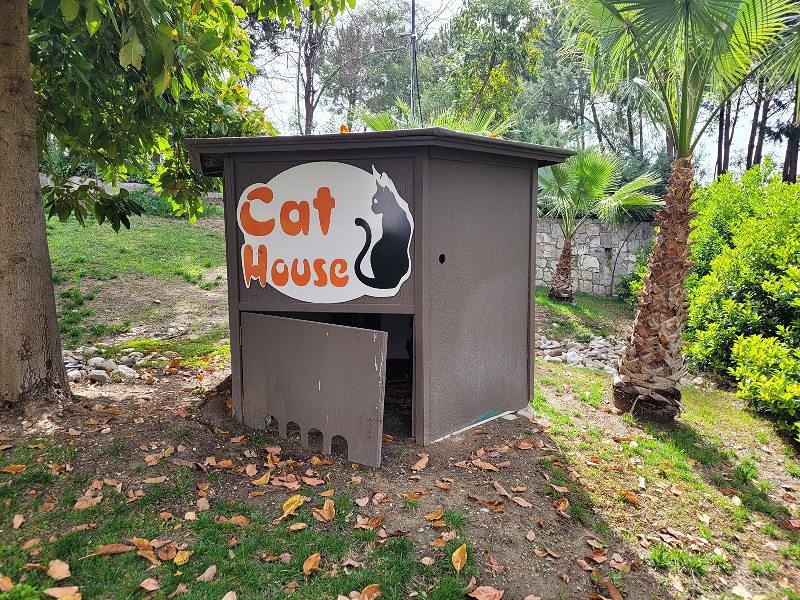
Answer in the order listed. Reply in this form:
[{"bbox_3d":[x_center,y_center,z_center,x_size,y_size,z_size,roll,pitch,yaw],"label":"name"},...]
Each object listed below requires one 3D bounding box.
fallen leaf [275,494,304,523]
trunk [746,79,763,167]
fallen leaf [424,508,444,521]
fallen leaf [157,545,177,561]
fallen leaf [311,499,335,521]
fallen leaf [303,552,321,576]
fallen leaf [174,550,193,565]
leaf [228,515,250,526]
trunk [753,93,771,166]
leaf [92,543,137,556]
[{"bbox_3d":[-0.575,1.085,3.126,0.085,0.045,0.206,4,27,38],"label":"fallen leaf"},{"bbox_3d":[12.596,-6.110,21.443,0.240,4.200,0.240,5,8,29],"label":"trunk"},{"bbox_3d":[0.183,1.140,3.194,0.105,0.030,0.060,-3,7,-25],"label":"fallen leaf"},{"bbox_3d":[-1.093,1.182,2.812,0.080,0.040,0.080,0,6,0],"label":"fallen leaf"},{"bbox_3d":[-0.402,1.120,3.197,0.120,0.075,0.110,0,6,0],"label":"fallen leaf"},{"bbox_3d":[-0.394,1.178,2.675,0.080,0.070,0.085,0,6,0],"label":"fallen leaf"},{"bbox_3d":[-0.909,1.081,2.523,0.058,0.030,0.074,9,11,38],"label":"fallen leaf"},{"bbox_3d":[-0.757,1.040,2.834,0.098,0.030,0.059,3,9,6],"label":"leaf"},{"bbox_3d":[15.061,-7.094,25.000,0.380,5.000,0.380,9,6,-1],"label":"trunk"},{"bbox_3d":[-1.360,1.184,2.851,0.195,0.030,0.065,-2,6,-13],"label":"leaf"}]

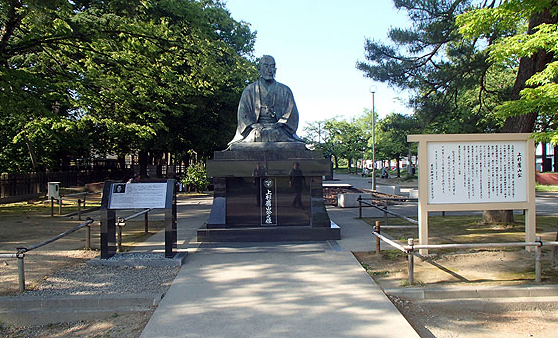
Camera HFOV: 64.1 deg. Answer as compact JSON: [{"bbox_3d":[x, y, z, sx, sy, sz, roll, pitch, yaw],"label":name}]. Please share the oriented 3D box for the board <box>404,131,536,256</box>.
[{"bbox_3d":[3.000,0.380,6.820,2.070,1.820,0.170,0,0,-4],"label":"board"}]

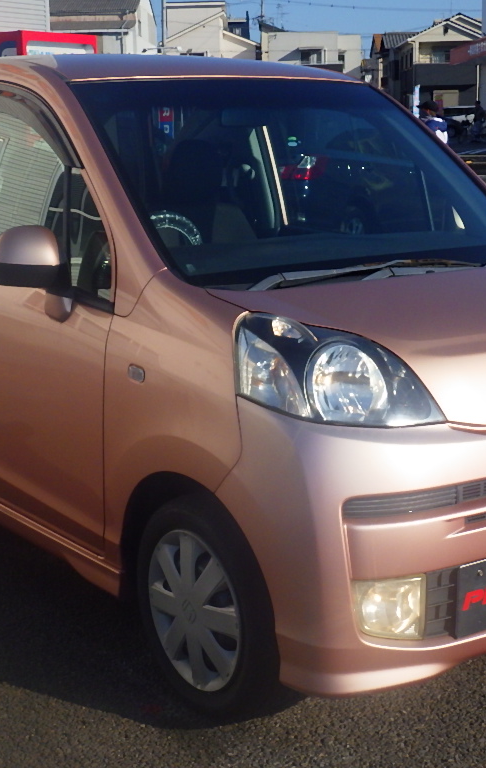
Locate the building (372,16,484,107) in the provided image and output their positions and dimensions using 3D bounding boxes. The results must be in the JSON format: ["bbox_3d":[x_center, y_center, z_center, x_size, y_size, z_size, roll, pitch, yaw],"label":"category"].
[{"bbox_3d":[11.776,-18.994,76.000,6.500,7.400,8.500,-2,12,-7],"label":"building"}]

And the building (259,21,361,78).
[{"bbox_3d":[4.699,-20.723,84.000,6.800,7.000,8.000,-2,12,-5],"label":"building"}]

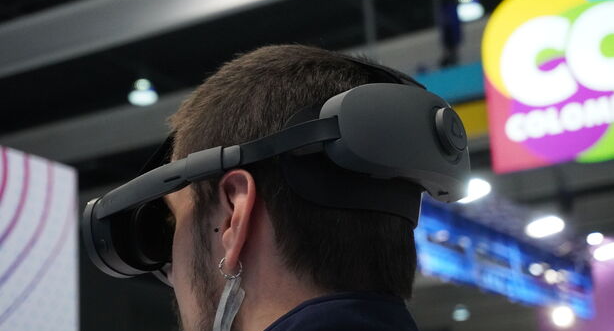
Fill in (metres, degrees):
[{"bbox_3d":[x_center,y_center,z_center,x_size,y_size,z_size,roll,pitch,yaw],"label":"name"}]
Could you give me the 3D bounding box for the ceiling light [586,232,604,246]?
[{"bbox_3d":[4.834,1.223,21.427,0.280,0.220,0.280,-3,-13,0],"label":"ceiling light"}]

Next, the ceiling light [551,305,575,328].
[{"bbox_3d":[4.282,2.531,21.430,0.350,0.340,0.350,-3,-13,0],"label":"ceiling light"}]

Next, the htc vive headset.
[{"bbox_3d":[-0.012,-0.001,0.918,0.278,0.155,0.175,-16,-18,27],"label":"htc vive headset"}]

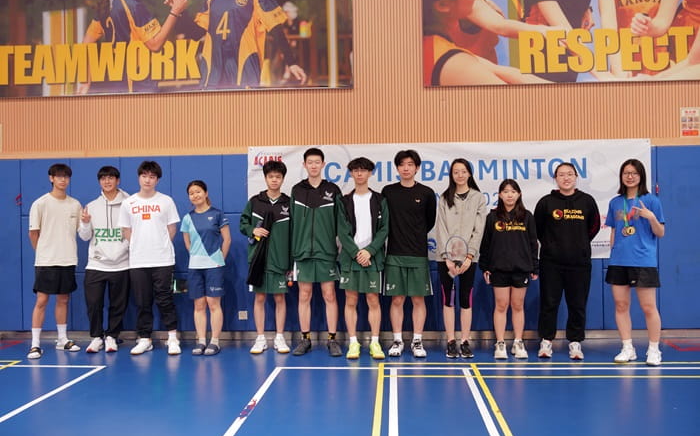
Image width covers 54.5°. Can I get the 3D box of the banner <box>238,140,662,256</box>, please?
[{"bbox_3d":[0.947,-0.159,6.731,3.958,1.156,0.030,-1,0,4],"label":"banner"}]

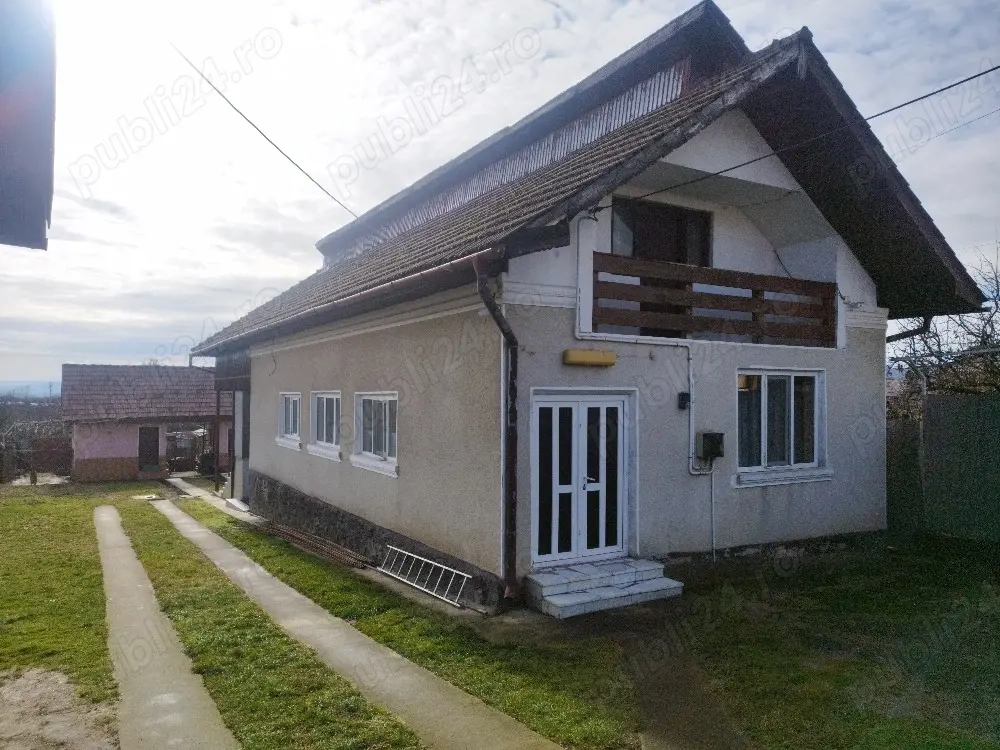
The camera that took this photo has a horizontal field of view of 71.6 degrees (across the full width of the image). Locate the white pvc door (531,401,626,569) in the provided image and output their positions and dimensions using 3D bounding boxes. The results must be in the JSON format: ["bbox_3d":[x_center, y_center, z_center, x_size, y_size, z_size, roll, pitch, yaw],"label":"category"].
[{"bbox_3d":[0.943,1.256,8.473,1.600,2.040,0.100,1,-2,-31],"label":"white pvc door"}]

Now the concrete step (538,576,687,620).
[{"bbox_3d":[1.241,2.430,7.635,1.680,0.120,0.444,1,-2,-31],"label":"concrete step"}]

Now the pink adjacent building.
[{"bbox_3d":[-13.935,1.923,29.451,7.900,4.520,4.900,1,-2,-31],"label":"pink adjacent building"}]

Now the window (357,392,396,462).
[{"bbox_3d":[-1.897,0.823,11.135,0.100,1.040,1.860,1,-2,-31],"label":"window"}]

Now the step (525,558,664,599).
[{"bbox_3d":[1.080,2.327,8.007,1.755,0.125,0.505,1,-2,-31],"label":"step"}]

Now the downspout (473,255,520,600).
[{"bbox_3d":[-0.028,0.589,7.526,0.580,3.740,0.220,1,-2,-31],"label":"downspout"}]

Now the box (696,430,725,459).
[{"bbox_3d":[2.838,0.948,9.309,0.410,0.315,0.120,1,-2,-31],"label":"box"}]

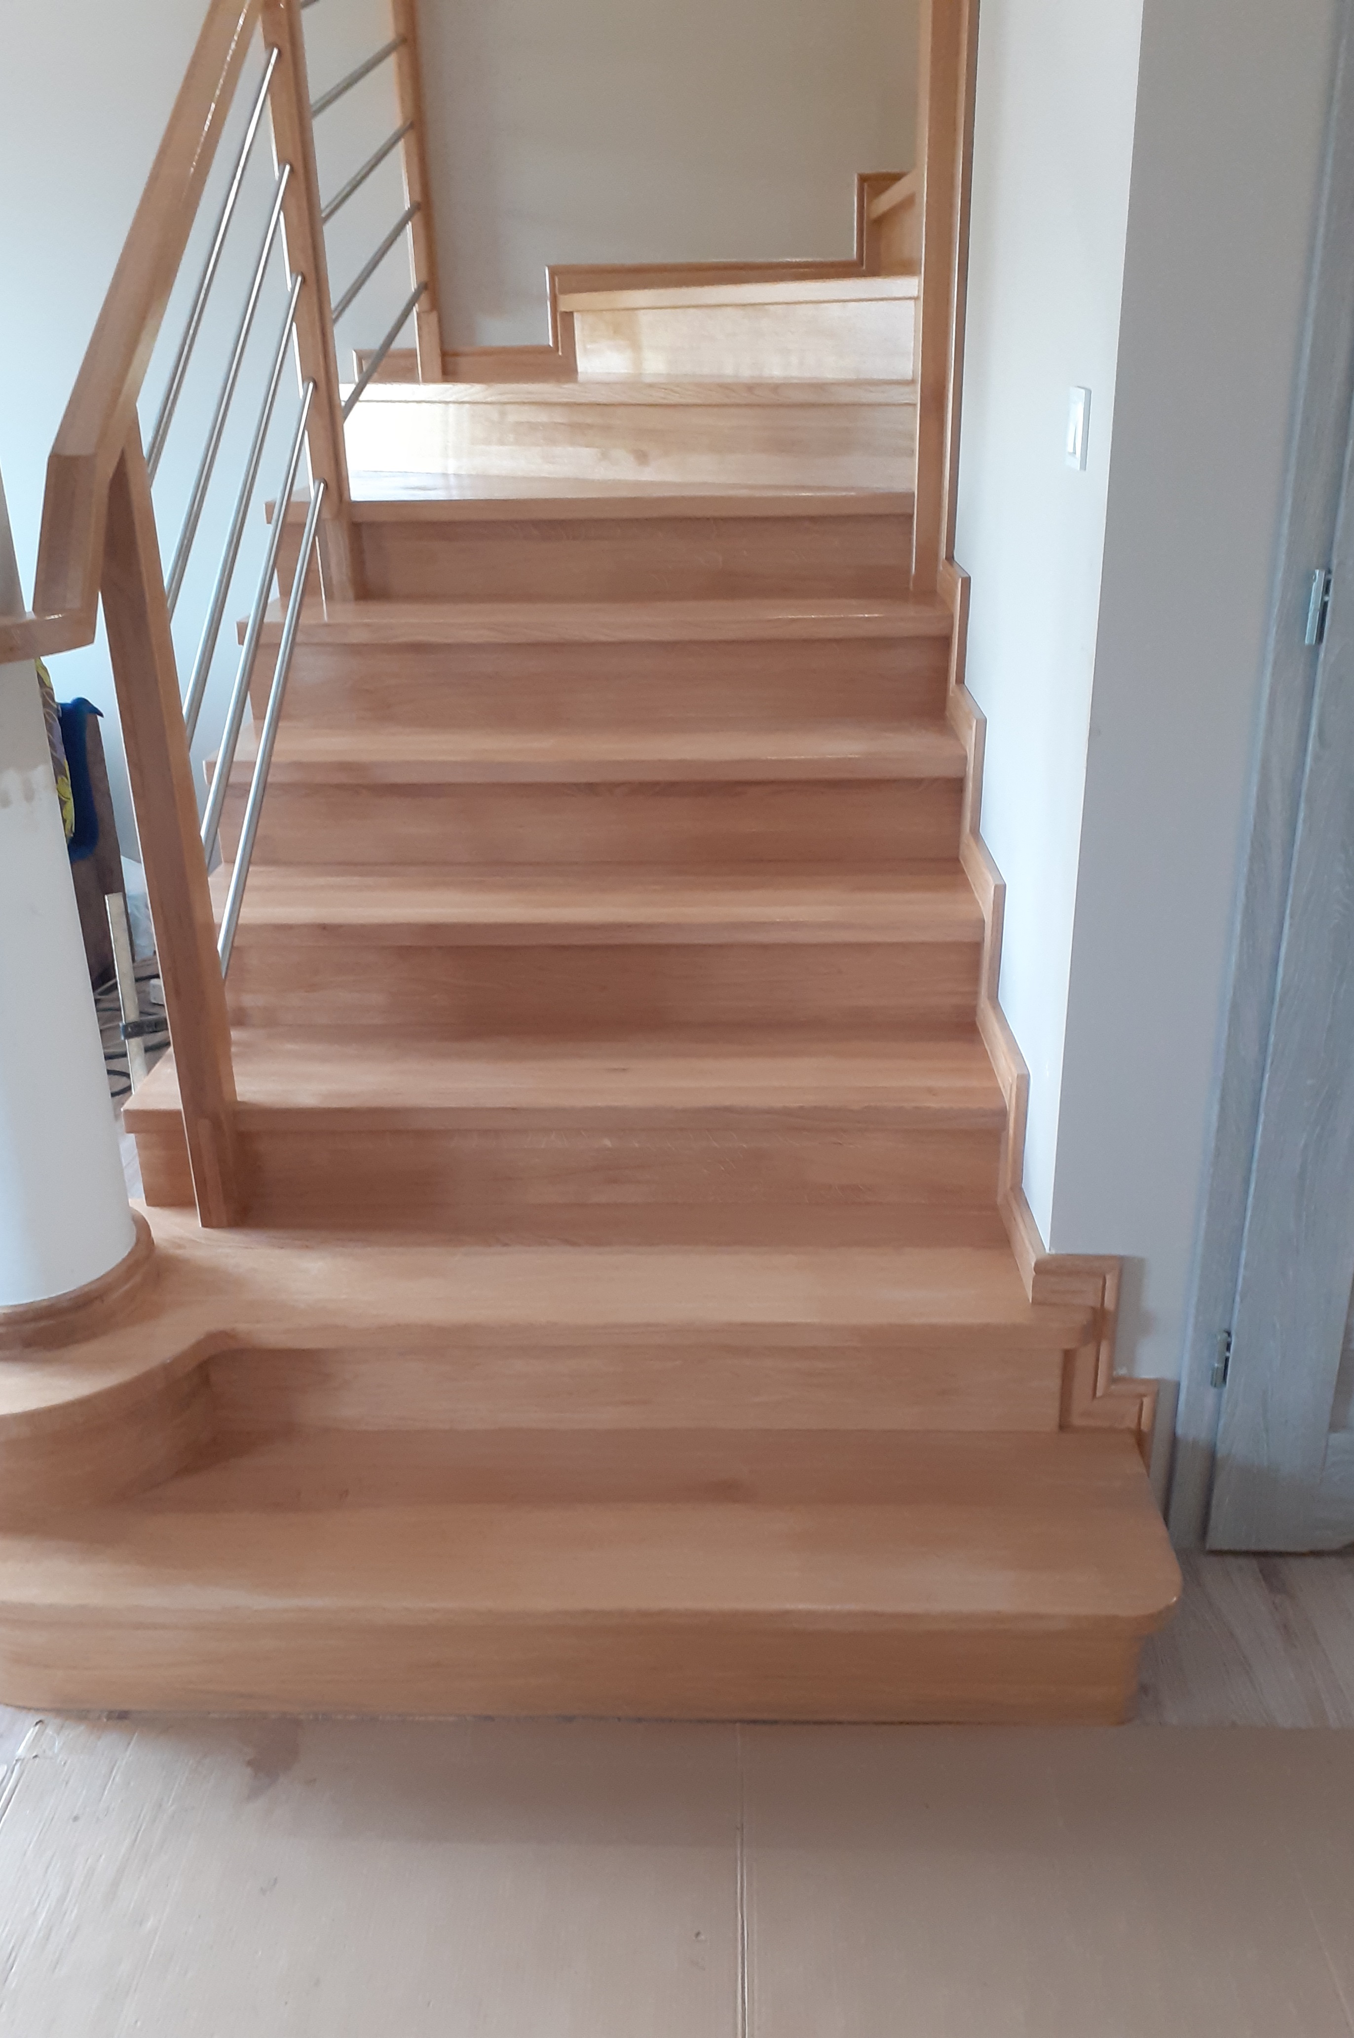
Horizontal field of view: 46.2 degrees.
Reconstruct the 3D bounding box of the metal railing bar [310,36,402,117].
[{"bbox_3d":[-0.614,-1.828,3.079,0.018,0.018,1.080,0,38,2],"label":"metal railing bar"}]

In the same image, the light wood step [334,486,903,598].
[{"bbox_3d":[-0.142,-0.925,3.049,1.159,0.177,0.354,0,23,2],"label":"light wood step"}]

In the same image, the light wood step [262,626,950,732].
[{"bbox_3d":[-0.140,-0.590,2.759,1.203,0.142,0.022,0,23,2],"label":"light wood step"}]

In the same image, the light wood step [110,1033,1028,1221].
[{"bbox_3d":[-0.152,0.145,2.346,1.208,0.177,0.285,0,23,2],"label":"light wood step"}]

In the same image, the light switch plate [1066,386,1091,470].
[{"bbox_3d":[0.452,-0.664,1.786,0.012,0.082,0.082,0,23,2],"label":"light switch plate"}]

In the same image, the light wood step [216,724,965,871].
[{"bbox_3d":[-0.144,-0.383,2.682,1.208,0.177,0.285,0,23,2],"label":"light wood step"}]

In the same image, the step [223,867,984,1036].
[{"bbox_3d":[-0.148,-0.119,2.514,1.208,0.177,0.285,0,23,2],"label":"step"}]

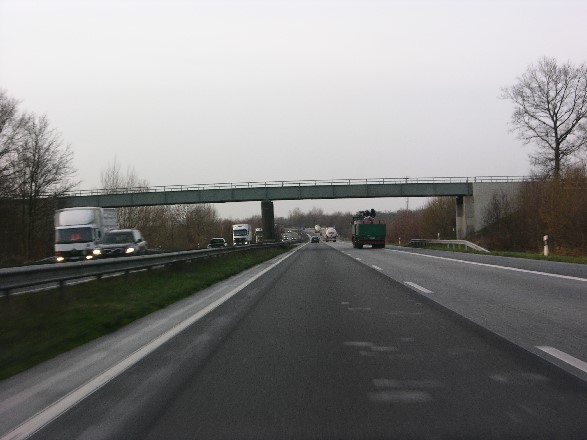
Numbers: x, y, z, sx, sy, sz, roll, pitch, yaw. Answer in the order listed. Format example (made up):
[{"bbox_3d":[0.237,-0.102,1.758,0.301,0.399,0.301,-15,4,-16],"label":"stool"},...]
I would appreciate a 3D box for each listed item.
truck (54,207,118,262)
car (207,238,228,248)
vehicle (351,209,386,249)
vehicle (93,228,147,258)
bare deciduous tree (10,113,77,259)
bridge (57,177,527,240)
[{"bbox_3d":[-11.159,0.991,71.300,2.450,3.200,7.300,-2,-1,1],"label":"truck"},{"bbox_3d":[-8.625,2.724,148.000,1.800,1.460,4.400,-2,-1,1],"label":"car"},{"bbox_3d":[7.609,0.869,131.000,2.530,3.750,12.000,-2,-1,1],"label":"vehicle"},{"bbox_3d":[-7.136,1.201,55.400,1.840,1.500,4.700,-2,-1,1],"label":"vehicle"},{"bbox_3d":[-18.905,-2.609,100.000,5.300,11.000,5.300,-1,-1,0],"label":"bare deciduous tree"},{"bbox_3d":[-0.198,-0.545,131.000,47.000,6.800,7.200,-1,-1,0],"label":"bridge"}]

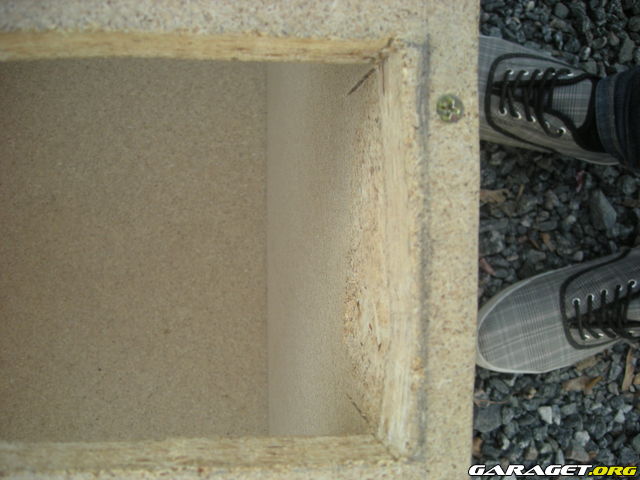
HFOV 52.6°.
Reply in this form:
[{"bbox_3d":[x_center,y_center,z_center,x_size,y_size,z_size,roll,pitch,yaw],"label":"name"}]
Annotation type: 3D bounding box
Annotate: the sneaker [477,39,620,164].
[{"bbox_3d":[0.249,-0.152,0.703,0.290,0.105,0.107,13,90,-8],"label":"sneaker"}]

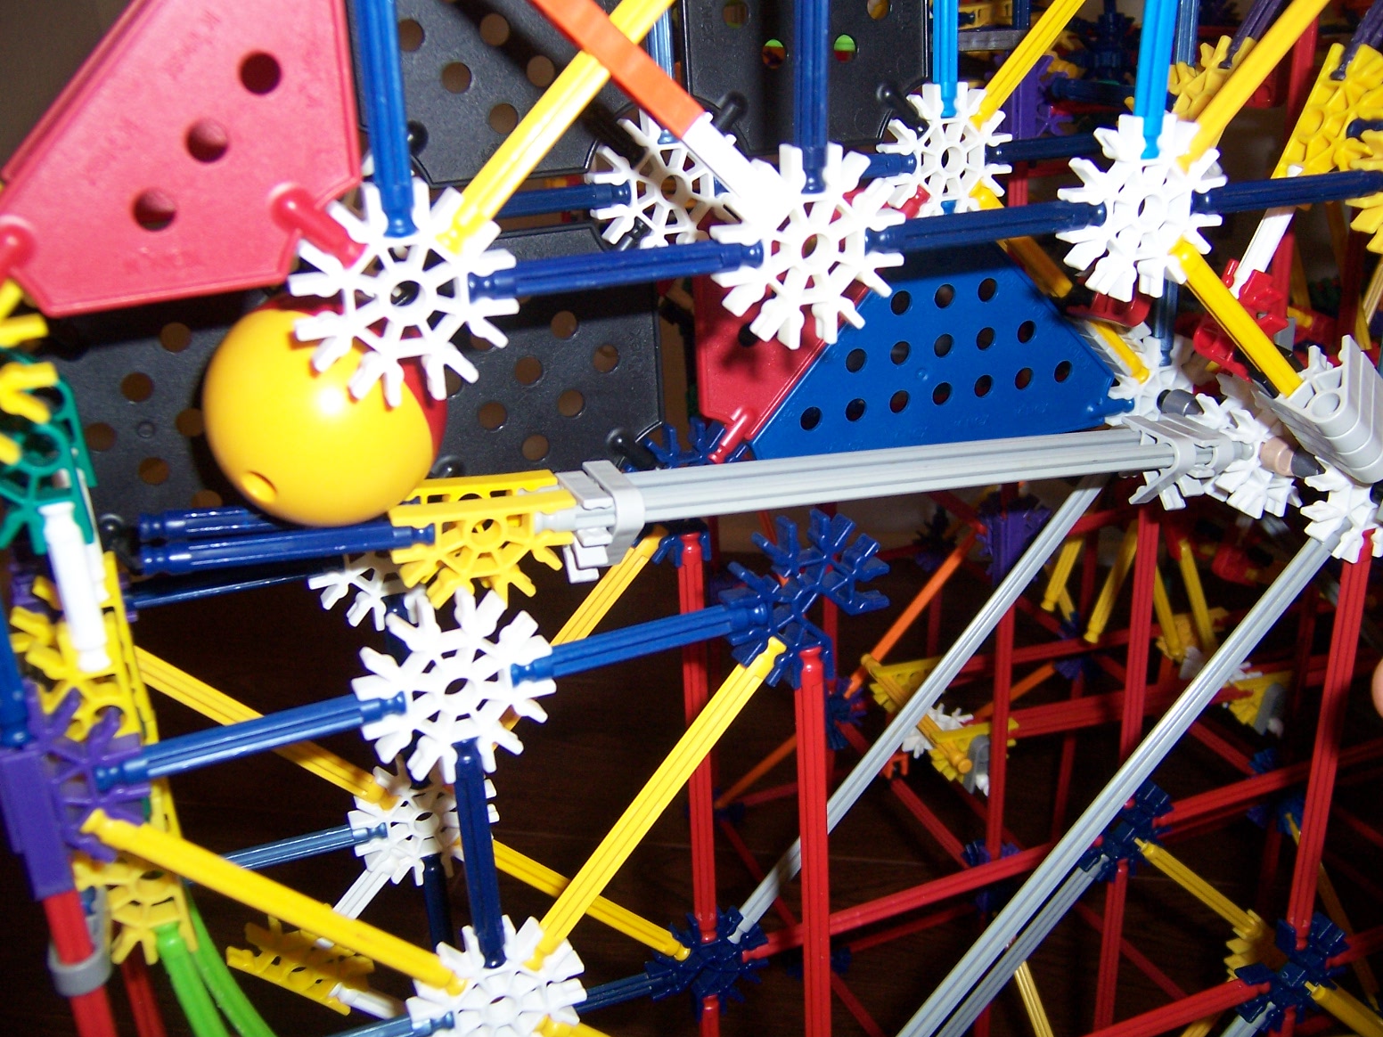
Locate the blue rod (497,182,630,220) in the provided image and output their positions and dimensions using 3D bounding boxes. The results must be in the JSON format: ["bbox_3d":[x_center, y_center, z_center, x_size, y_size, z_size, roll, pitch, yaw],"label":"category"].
[{"bbox_3d":[-0.039,-0.069,0.293,0.054,0.006,0.006,-11,22,-19],"label":"blue rod"}]

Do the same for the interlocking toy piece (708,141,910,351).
[{"bbox_3d":[0.023,-0.051,0.242,0.037,0.037,0.006,-11,25,-20],"label":"interlocking toy piece"}]

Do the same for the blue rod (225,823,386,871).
[{"bbox_3d":[-0.102,0.085,0.327,0.054,0.006,0.006,-12,23,-20],"label":"blue rod"}]

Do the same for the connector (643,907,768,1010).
[{"bbox_3d":[0.005,0.132,0.390,0.037,0.037,0.006,-11,25,-20],"label":"connector"}]

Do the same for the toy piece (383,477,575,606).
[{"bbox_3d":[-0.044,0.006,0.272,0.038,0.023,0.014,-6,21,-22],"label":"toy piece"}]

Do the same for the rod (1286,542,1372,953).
[{"bbox_3d":[0.171,0.063,0.351,0.006,0.130,0.006,-11,24,-19],"label":"rod"}]

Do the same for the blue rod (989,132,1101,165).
[{"bbox_3d":[0.102,-0.098,0.347,0.054,0.006,0.006,-11,24,-19],"label":"blue rod"}]

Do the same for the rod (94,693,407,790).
[{"bbox_3d":[-0.078,0.039,0.237,0.054,0.006,0.006,-12,22,-21],"label":"rod"}]

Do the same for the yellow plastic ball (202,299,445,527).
[{"bbox_3d":[-0.070,-0.020,0.254,0.044,0.044,0.044,-12,23,-20],"label":"yellow plastic ball"}]

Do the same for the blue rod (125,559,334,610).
[{"bbox_3d":[-0.104,0.014,0.292,0.054,0.006,0.006,-11,23,-21],"label":"blue rod"}]

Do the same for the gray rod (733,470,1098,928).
[{"bbox_3d":[0.072,0.049,0.386,0.191,0.006,0.006,-51,31,2],"label":"gray rod"}]

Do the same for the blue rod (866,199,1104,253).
[{"bbox_3d":[0.058,-0.056,0.255,0.054,0.006,0.006,-11,22,-19],"label":"blue rod"}]

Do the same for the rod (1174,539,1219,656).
[{"bbox_3d":[0.229,0.043,0.590,0.006,0.086,0.006,-32,29,-11],"label":"rod"}]

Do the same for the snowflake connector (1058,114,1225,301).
[{"bbox_3d":[0.092,-0.063,0.267,0.038,0.038,0.006,-11,22,-19],"label":"snowflake connector"}]

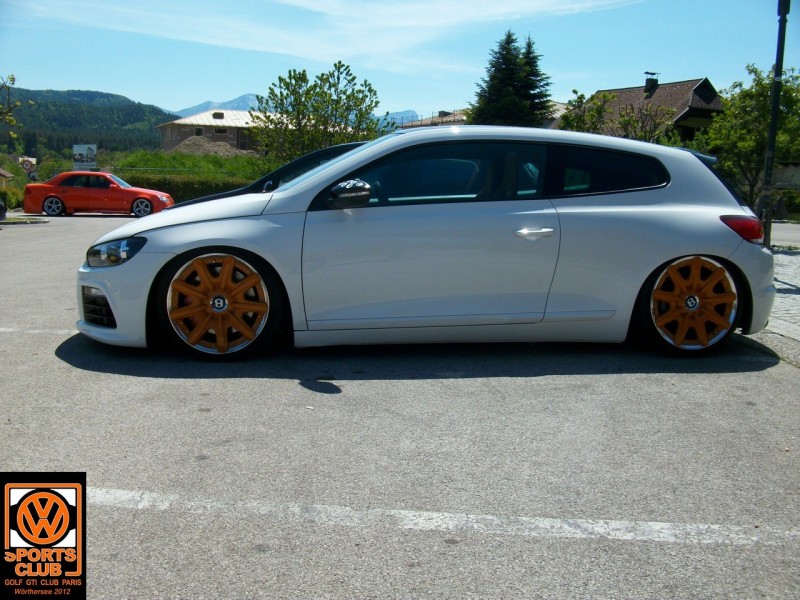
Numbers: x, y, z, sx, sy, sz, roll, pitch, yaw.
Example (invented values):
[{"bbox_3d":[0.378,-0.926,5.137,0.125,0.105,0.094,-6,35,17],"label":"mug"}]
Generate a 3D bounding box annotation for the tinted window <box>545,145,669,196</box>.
[{"bbox_3d":[1.137,-0.707,4.354,0.720,0.320,0.180,0,8,-7],"label":"tinted window"}]

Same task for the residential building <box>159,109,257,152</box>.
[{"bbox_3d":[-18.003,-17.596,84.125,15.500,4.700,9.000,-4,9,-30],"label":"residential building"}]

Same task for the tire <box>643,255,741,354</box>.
[{"bbox_3d":[1.616,-0.003,4.458,0.640,0.630,0.225,0,8,-7],"label":"tire"}]

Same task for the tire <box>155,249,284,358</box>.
[{"bbox_3d":[-0.940,-0.001,4.124,0.640,0.630,0.225,0,8,-7],"label":"tire"}]

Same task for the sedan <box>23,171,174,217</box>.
[{"bbox_3d":[-9.158,-3.311,24.436,4.460,1.370,1.730,1,8,-1],"label":"sedan"}]

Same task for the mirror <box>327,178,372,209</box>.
[{"bbox_3d":[-0.243,-0.537,3.991,0.190,0.150,0.220,0,8,-7],"label":"mirror"}]

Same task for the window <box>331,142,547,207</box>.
[{"bbox_3d":[0.195,-0.676,4.232,1.200,0.385,0.200,0,8,-7],"label":"window"}]

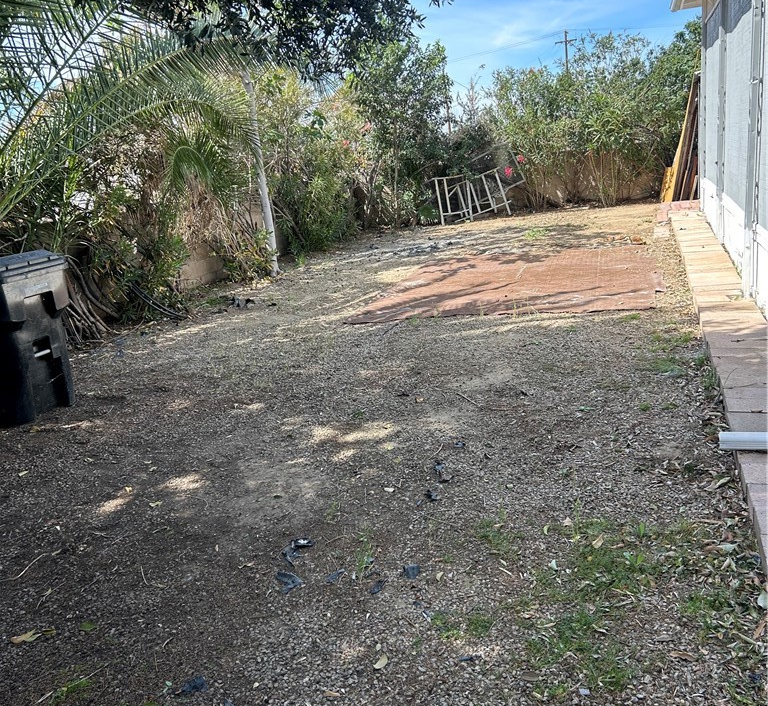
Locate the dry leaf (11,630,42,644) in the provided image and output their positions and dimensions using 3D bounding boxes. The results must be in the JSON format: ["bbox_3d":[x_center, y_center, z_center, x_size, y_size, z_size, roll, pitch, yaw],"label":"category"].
[{"bbox_3d":[-1.193,0.953,2.568,0.087,0.020,0.058,-16,18,-37],"label":"dry leaf"}]

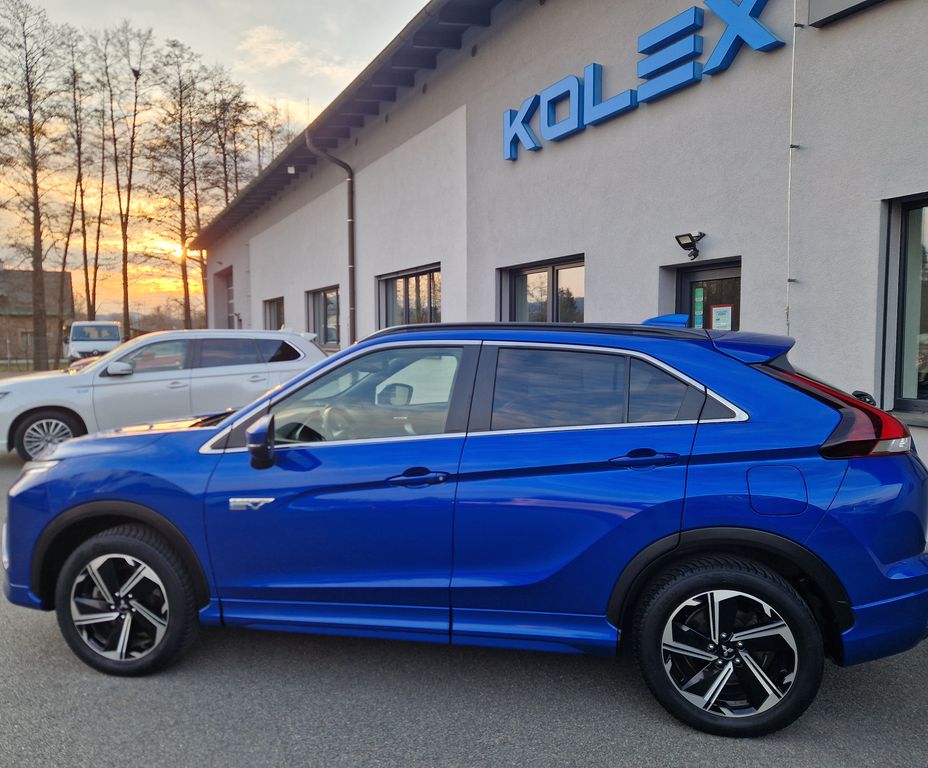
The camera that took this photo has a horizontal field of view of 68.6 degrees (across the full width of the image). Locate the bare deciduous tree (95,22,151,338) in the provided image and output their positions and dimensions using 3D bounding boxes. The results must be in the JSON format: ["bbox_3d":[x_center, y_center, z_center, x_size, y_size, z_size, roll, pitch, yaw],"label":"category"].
[{"bbox_3d":[-19.697,-10.742,39.398,3.460,19.750,3.460,-2,4,-26],"label":"bare deciduous tree"}]

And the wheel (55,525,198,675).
[{"bbox_3d":[-1.574,1.027,3.242,0.690,0.690,0.230,0,4,10],"label":"wheel"}]

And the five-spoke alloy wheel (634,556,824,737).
[{"bbox_3d":[1.051,1.046,2.744,0.690,0.690,0.230,0,4,11],"label":"five-spoke alloy wheel"}]

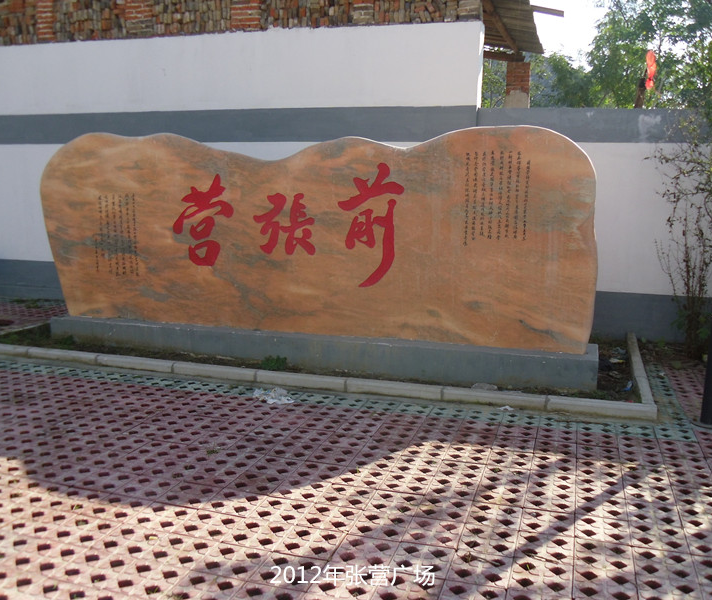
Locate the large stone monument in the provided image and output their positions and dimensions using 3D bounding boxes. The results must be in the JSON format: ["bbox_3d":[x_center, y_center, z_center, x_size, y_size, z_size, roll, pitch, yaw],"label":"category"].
[{"bbox_3d":[-0.590,-0.520,6.600,5.400,2.060,0.590,4,10,17],"label":"large stone monument"}]

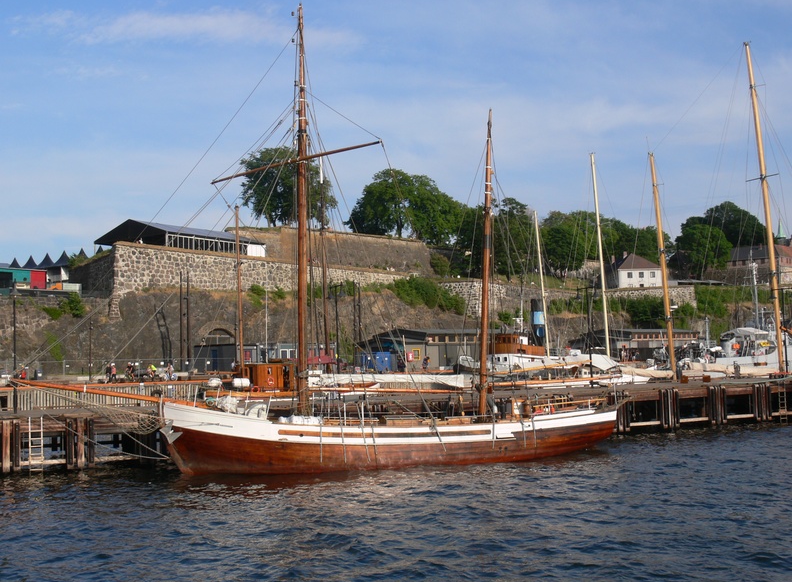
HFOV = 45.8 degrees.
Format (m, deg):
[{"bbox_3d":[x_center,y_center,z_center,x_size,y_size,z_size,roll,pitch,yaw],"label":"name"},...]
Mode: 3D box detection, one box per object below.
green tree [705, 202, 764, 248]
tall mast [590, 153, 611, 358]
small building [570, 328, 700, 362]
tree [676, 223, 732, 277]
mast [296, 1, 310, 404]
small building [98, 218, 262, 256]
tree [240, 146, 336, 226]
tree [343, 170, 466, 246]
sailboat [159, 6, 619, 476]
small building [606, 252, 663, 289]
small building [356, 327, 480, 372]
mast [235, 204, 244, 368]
[{"bbox_3d":[98.937,-17.442,275.000,18.175,18.175,16.000,-3,-4,20],"label":"green tree"},{"bbox_3d":[14.094,-2.394,64.503,0.270,14.476,0.270,-5,-4,12],"label":"tall mast"},{"bbox_3d":[40.648,9.202,159.275,12.000,5.371,23.000,-5,-6,44],"label":"small building"},{"bbox_3d":[75.637,-9.930,230.000,13.730,13.730,13.000,-3,-4,18],"label":"tree"},{"bbox_3d":[-3.449,-3.108,34.056,0.360,14.940,0.360,0,-4,-6],"label":"mast"},{"bbox_3d":[-32.988,-6.909,142.117,16.800,5.728,20.500,-4,-5,33],"label":"small building"},{"bbox_3d":[-19.022,-18.226,166.000,16.988,14.687,15.000,-1,-4,-6],"label":"tree"},{"bbox_3d":[1.843,-16.200,182.000,22.893,15.133,17.000,-2,-4,1],"label":"tree"},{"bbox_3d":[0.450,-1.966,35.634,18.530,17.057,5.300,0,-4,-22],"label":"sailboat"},{"bbox_3d":[51.544,-3.573,206.147,10.000,8.651,11.000,-1,-4,-9],"label":"small building"},{"bbox_3d":[5.002,7.766,124.321,12.500,5.255,17.000,-5,-5,43],"label":"small building"},{"bbox_3d":[-11.231,-0.217,67.422,0.330,12.121,0.330,-2,-4,-9],"label":"mast"}]

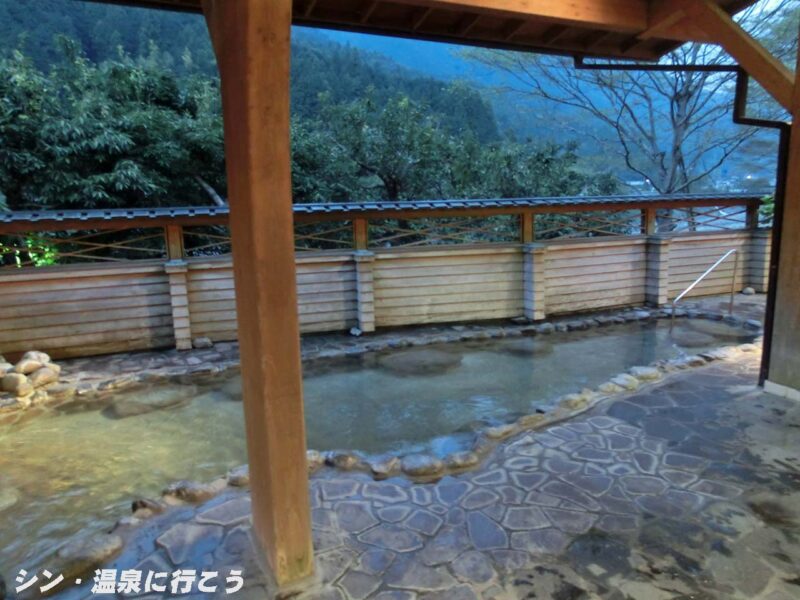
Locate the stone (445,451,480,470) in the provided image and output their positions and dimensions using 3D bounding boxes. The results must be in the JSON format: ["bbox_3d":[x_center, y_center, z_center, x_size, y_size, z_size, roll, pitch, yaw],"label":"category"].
[{"bbox_3d":[0.358,0.921,3.155,0.197,0.093,0.128,-3,10,-12],"label":"stone"}]

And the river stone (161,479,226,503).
[{"bbox_3d":[-1.035,0.975,2.792,0.294,0.090,0.147,-6,11,-24],"label":"river stone"}]

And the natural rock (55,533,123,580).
[{"bbox_3d":[-1.255,1.032,2.249,0.236,0.128,0.142,-9,13,-39],"label":"natural rock"}]

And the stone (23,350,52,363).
[{"bbox_3d":[-3.188,0.515,4.868,0.202,0.125,0.152,-2,10,-5],"label":"stone"}]

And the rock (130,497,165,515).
[{"bbox_3d":[-1.259,1.034,2.779,0.164,0.070,0.098,-4,10,-18],"label":"rock"}]

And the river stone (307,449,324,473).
[{"bbox_3d":[-0.500,0.925,3.170,0.134,0.117,0.114,-2,10,-5],"label":"river stone"}]

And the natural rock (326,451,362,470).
[{"bbox_3d":[-0.302,0.882,3.027,0.196,0.097,0.137,-3,10,-12],"label":"natural rock"}]

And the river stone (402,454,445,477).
[{"bbox_3d":[0.126,0.891,2.965,0.225,0.101,0.157,-2,10,-6],"label":"river stone"}]

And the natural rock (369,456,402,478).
[{"bbox_3d":[-0.081,0.934,3.079,0.166,0.111,0.132,-2,10,-5],"label":"natural rock"}]

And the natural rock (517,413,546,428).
[{"bbox_3d":[0.892,0.818,3.747,0.200,0.070,0.140,-7,11,-29],"label":"natural rock"}]

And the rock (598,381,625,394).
[{"bbox_3d":[1.669,0.693,4.358,0.217,0.073,0.162,-7,11,-29],"label":"rock"}]

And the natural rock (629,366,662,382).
[{"bbox_3d":[2.051,0.621,4.635,0.288,0.102,0.187,-6,11,-24],"label":"natural rock"}]

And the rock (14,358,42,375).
[{"bbox_3d":[-3.150,0.569,4.711,0.200,0.120,0.150,-4,10,-15],"label":"rock"}]

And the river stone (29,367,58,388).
[{"bbox_3d":[-2.908,0.636,4.540,0.193,0.173,0.145,-5,10,-19],"label":"river stone"}]

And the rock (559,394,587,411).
[{"bbox_3d":[1.264,0.748,4.054,0.210,0.085,0.158,-7,11,-29],"label":"rock"}]

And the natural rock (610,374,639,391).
[{"bbox_3d":[1.676,0.623,4.144,0.219,0.119,0.164,-7,11,-29],"label":"natural rock"}]

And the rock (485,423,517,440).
[{"bbox_3d":[0.608,0.801,3.352,0.233,0.090,0.140,-9,13,-39],"label":"rock"}]

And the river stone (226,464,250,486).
[{"bbox_3d":[-0.872,0.965,3.054,0.158,0.094,0.127,-4,10,-15],"label":"river stone"}]

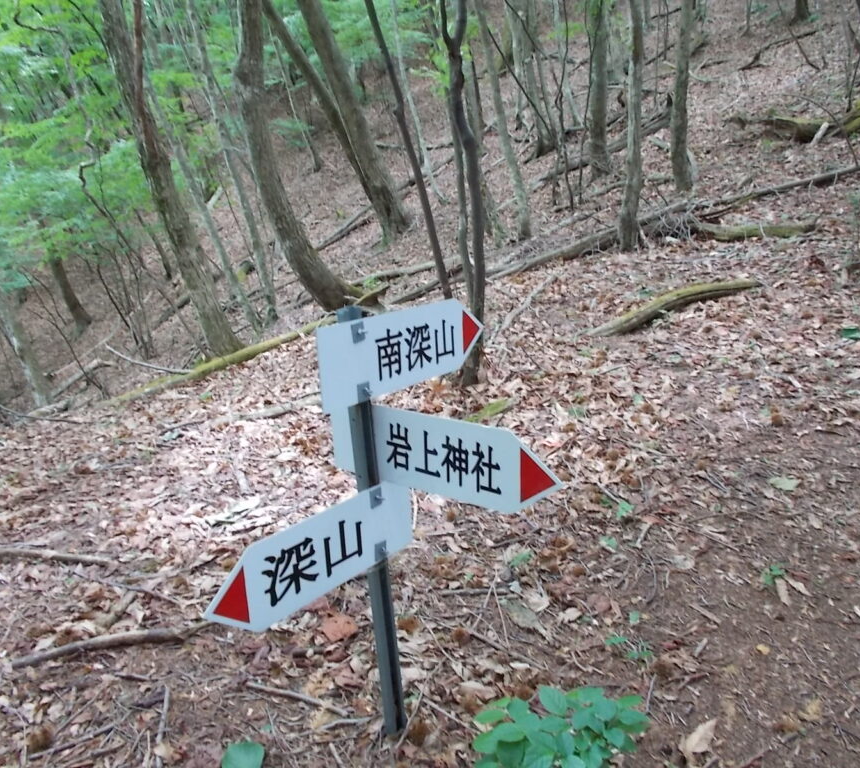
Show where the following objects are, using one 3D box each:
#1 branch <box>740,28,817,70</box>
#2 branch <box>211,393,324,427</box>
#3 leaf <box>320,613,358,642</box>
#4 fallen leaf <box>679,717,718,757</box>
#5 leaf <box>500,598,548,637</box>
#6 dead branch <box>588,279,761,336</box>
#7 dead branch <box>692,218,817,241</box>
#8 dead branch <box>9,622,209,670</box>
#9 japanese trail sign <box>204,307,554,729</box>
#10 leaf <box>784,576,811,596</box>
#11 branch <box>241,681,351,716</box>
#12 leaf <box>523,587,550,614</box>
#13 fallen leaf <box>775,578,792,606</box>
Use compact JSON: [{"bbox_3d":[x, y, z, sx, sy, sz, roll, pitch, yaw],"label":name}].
[{"bbox_3d":[4.964,-4.720,10.900,1.477,0.220,0.350,-29,26,-26],"label":"branch"},{"bbox_3d":[-0.831,0.134,3.937,0.594,0.045,0.080,-14,19,-23],"label":"branch"},{"bbox_3d":[-0.274,0.740,2.341,0.105,0.028,0.115,-8,17,2],"label":"leaf"},{"bbox_3d":[0.610,0.794,1.738,0.125,0.028,0.060,-22,22,-36],"label":"fallen leaf"},{"bbox_3d":[0.277,0.688,2.254,0.075,0.020,0.215,-17,19,-25],"label":"leaf"},{"bbox_3d":[1.634,-0.510,5.034,1.452,0.130,0.190,-16,20,-24],"label":"dead branch"},{"bbox_3d":[2.719,-1.302,6.439,0.994,0.130,0.170,-1,16,3],"label":"dead branch"},{"bbox_3d":[-0.903,0.741,2.176,0.516,0.040,0.075,-6,16,-15],"label":"dead branch"},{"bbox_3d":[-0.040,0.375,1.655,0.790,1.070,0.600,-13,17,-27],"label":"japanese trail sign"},{"bbox_3d":[1.057,0.583,2.215,0.025,0.015,0.100,-13,18,-13],"label":"leaf"},{"bbox_3d":[-0.364,0.845,2.069,0.355,0.020,0.020,2,20,31],"label":"branch"},{"bbox_3d":[0.320,0.652,2.336,0.070,0.025,0.098,-18,20,-27],"label":"leaf"},{"bbox_3d":[1.051,0.618,2.285,0.032,0.018,0.144,0,13,12],"label":"fallen leaf"}]

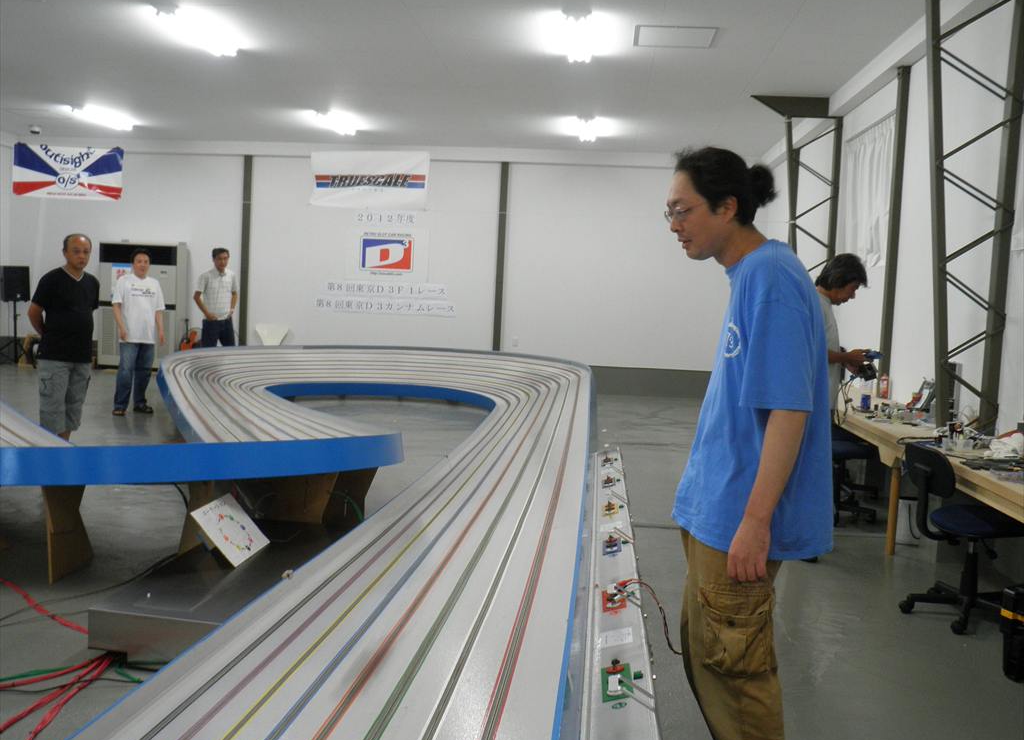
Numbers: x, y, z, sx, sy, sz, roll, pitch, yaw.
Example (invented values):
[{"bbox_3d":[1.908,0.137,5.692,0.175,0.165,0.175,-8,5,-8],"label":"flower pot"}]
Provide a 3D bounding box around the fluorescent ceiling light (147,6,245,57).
[{"bbox_3d":[-2.499,-2.705,8.038,0.240,0.100,1.260,3,4,5],"label":"fluorescent ceiling light"}]

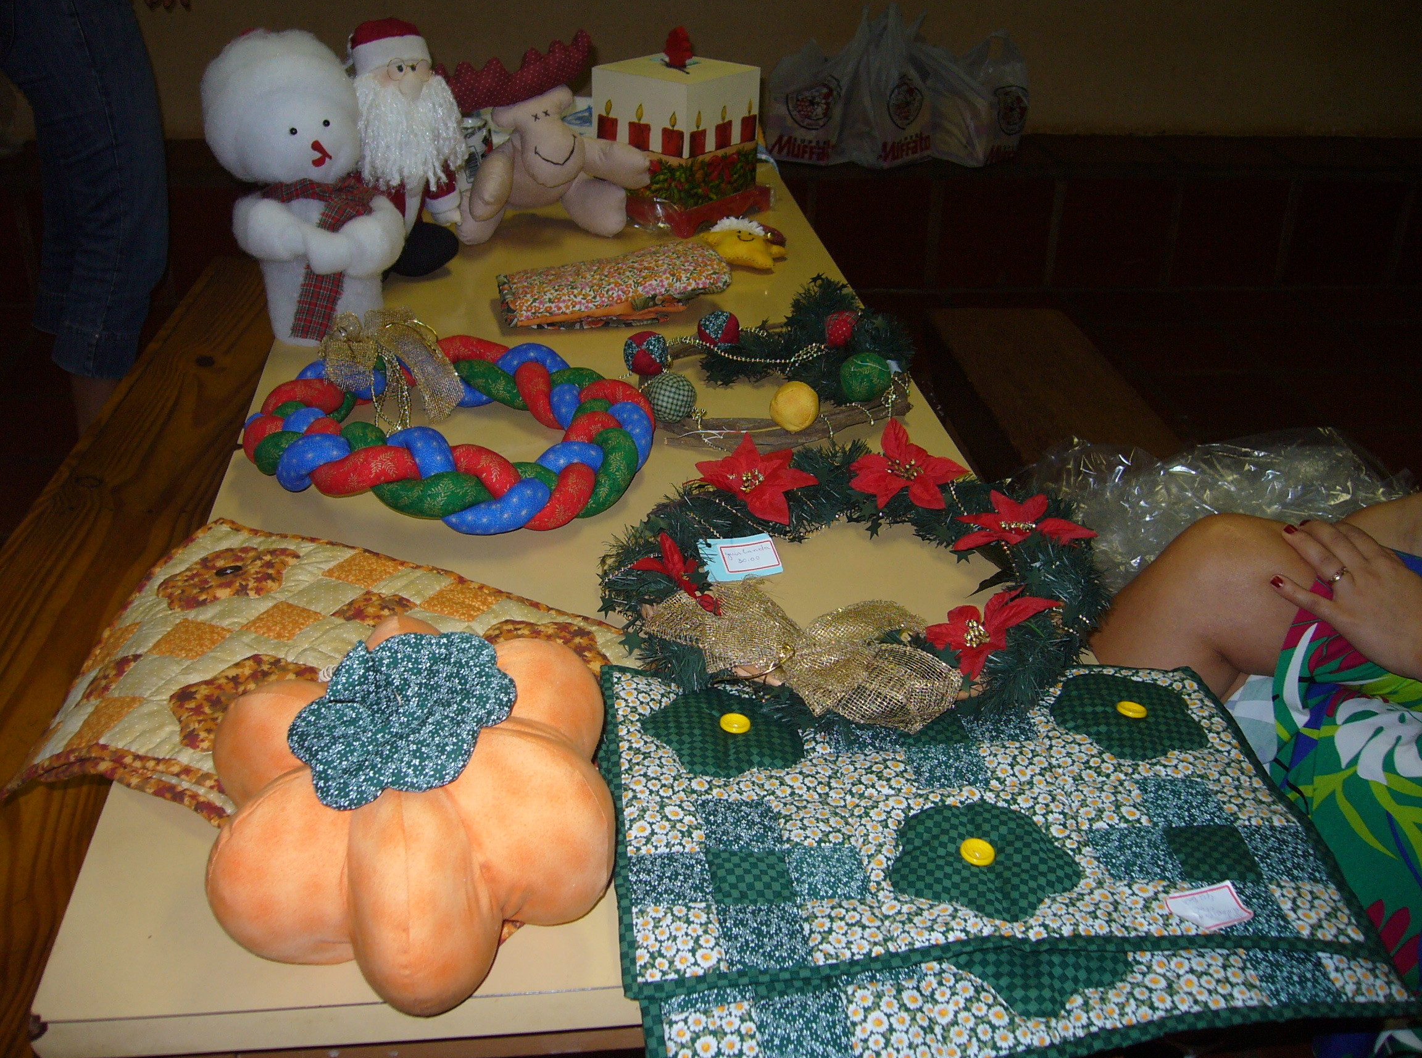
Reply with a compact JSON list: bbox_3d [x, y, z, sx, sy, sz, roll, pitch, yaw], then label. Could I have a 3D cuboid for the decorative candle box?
[{"bbox_3d":[-0.056,-0.617,2.280,0.218,0.221,0.218,22,34,32],"label":"decorative candle box"}]

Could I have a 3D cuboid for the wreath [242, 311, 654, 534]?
[{"bbox_3d":[-0.256,-0.104,1.429,0.400,0.062,0.385,-1,29,-8],"label":"wreath"}]

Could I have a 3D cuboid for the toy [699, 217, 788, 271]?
[{"bbox_3d":[0.053,-0.413,2.098,0.130,0.042,0.133,5,40,6],"label":"toy"}]

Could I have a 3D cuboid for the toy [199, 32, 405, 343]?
[{"bbox_3d":[-0.483,-0.408,1.721,0.208,0.351,0.175,-10,31,-22],"label":"toy"}]

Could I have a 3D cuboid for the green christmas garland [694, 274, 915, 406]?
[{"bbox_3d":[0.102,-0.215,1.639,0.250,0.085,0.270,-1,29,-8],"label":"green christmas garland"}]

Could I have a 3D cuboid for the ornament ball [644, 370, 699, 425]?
[{"bbox_3d":[-0.043,-0.142,1.515,0.052,0.052,0.052,2,28,0],"label":"ornament ball"}]

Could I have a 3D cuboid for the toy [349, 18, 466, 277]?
[{"bbox_3d":[-0.411,-0.523,1.968,0.163,0.325,0.137,-12,31,-24],"label":"toy"}]

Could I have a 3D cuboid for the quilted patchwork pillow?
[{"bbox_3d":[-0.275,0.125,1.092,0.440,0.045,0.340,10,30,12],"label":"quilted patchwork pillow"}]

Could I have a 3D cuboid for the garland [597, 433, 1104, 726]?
[{"bbox_3d":[0.121,0.025,1.204,0.430,0.090,0.390,-1,29,-8],"label":"garland"}]

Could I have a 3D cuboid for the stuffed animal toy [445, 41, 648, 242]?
[{"bbox_3d":[-0.236,-0.561,2.054,0.275,0.260,0.190,-6,30,-17],"label":"stuffed animal toy"}]

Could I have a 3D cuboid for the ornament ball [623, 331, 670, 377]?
[{"bbox_3d":[-0.071,-0.193,1.579,0.051,0.051,0.051,3,29,-1],"label":"ornament ball"}]

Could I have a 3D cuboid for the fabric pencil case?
[{"bbox_3d":[-0.128,-0.325,1.914,0.285,0.042,0.130,-12,32,-25],"label":"fabric pencil case"}]

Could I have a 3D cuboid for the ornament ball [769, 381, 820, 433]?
[{"bbox_3d":[0.087,-0.132,1.507,0.052,0.052,0.052,2,28,0],"label":"ornament ball"}]

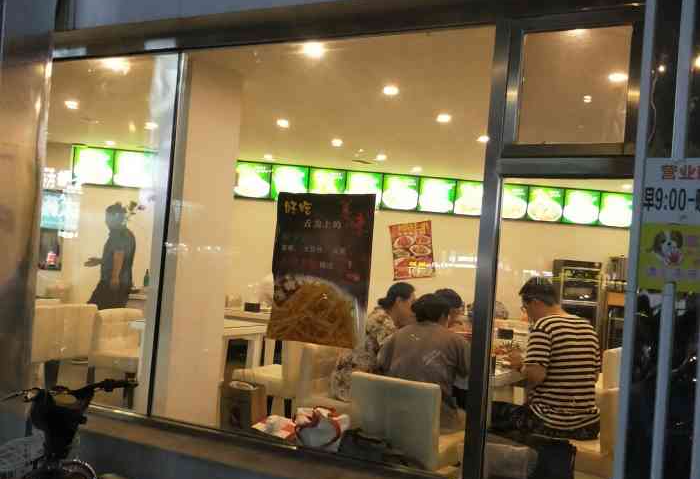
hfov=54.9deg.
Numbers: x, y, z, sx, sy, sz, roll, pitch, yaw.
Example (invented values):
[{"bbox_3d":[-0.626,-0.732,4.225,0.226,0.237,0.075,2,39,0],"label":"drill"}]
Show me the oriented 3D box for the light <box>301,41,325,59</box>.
[{"bbox_3d":[-0.218,-1.116,3.978,0.120,0.050,0.120,3,-2,25],"label":"light"}]

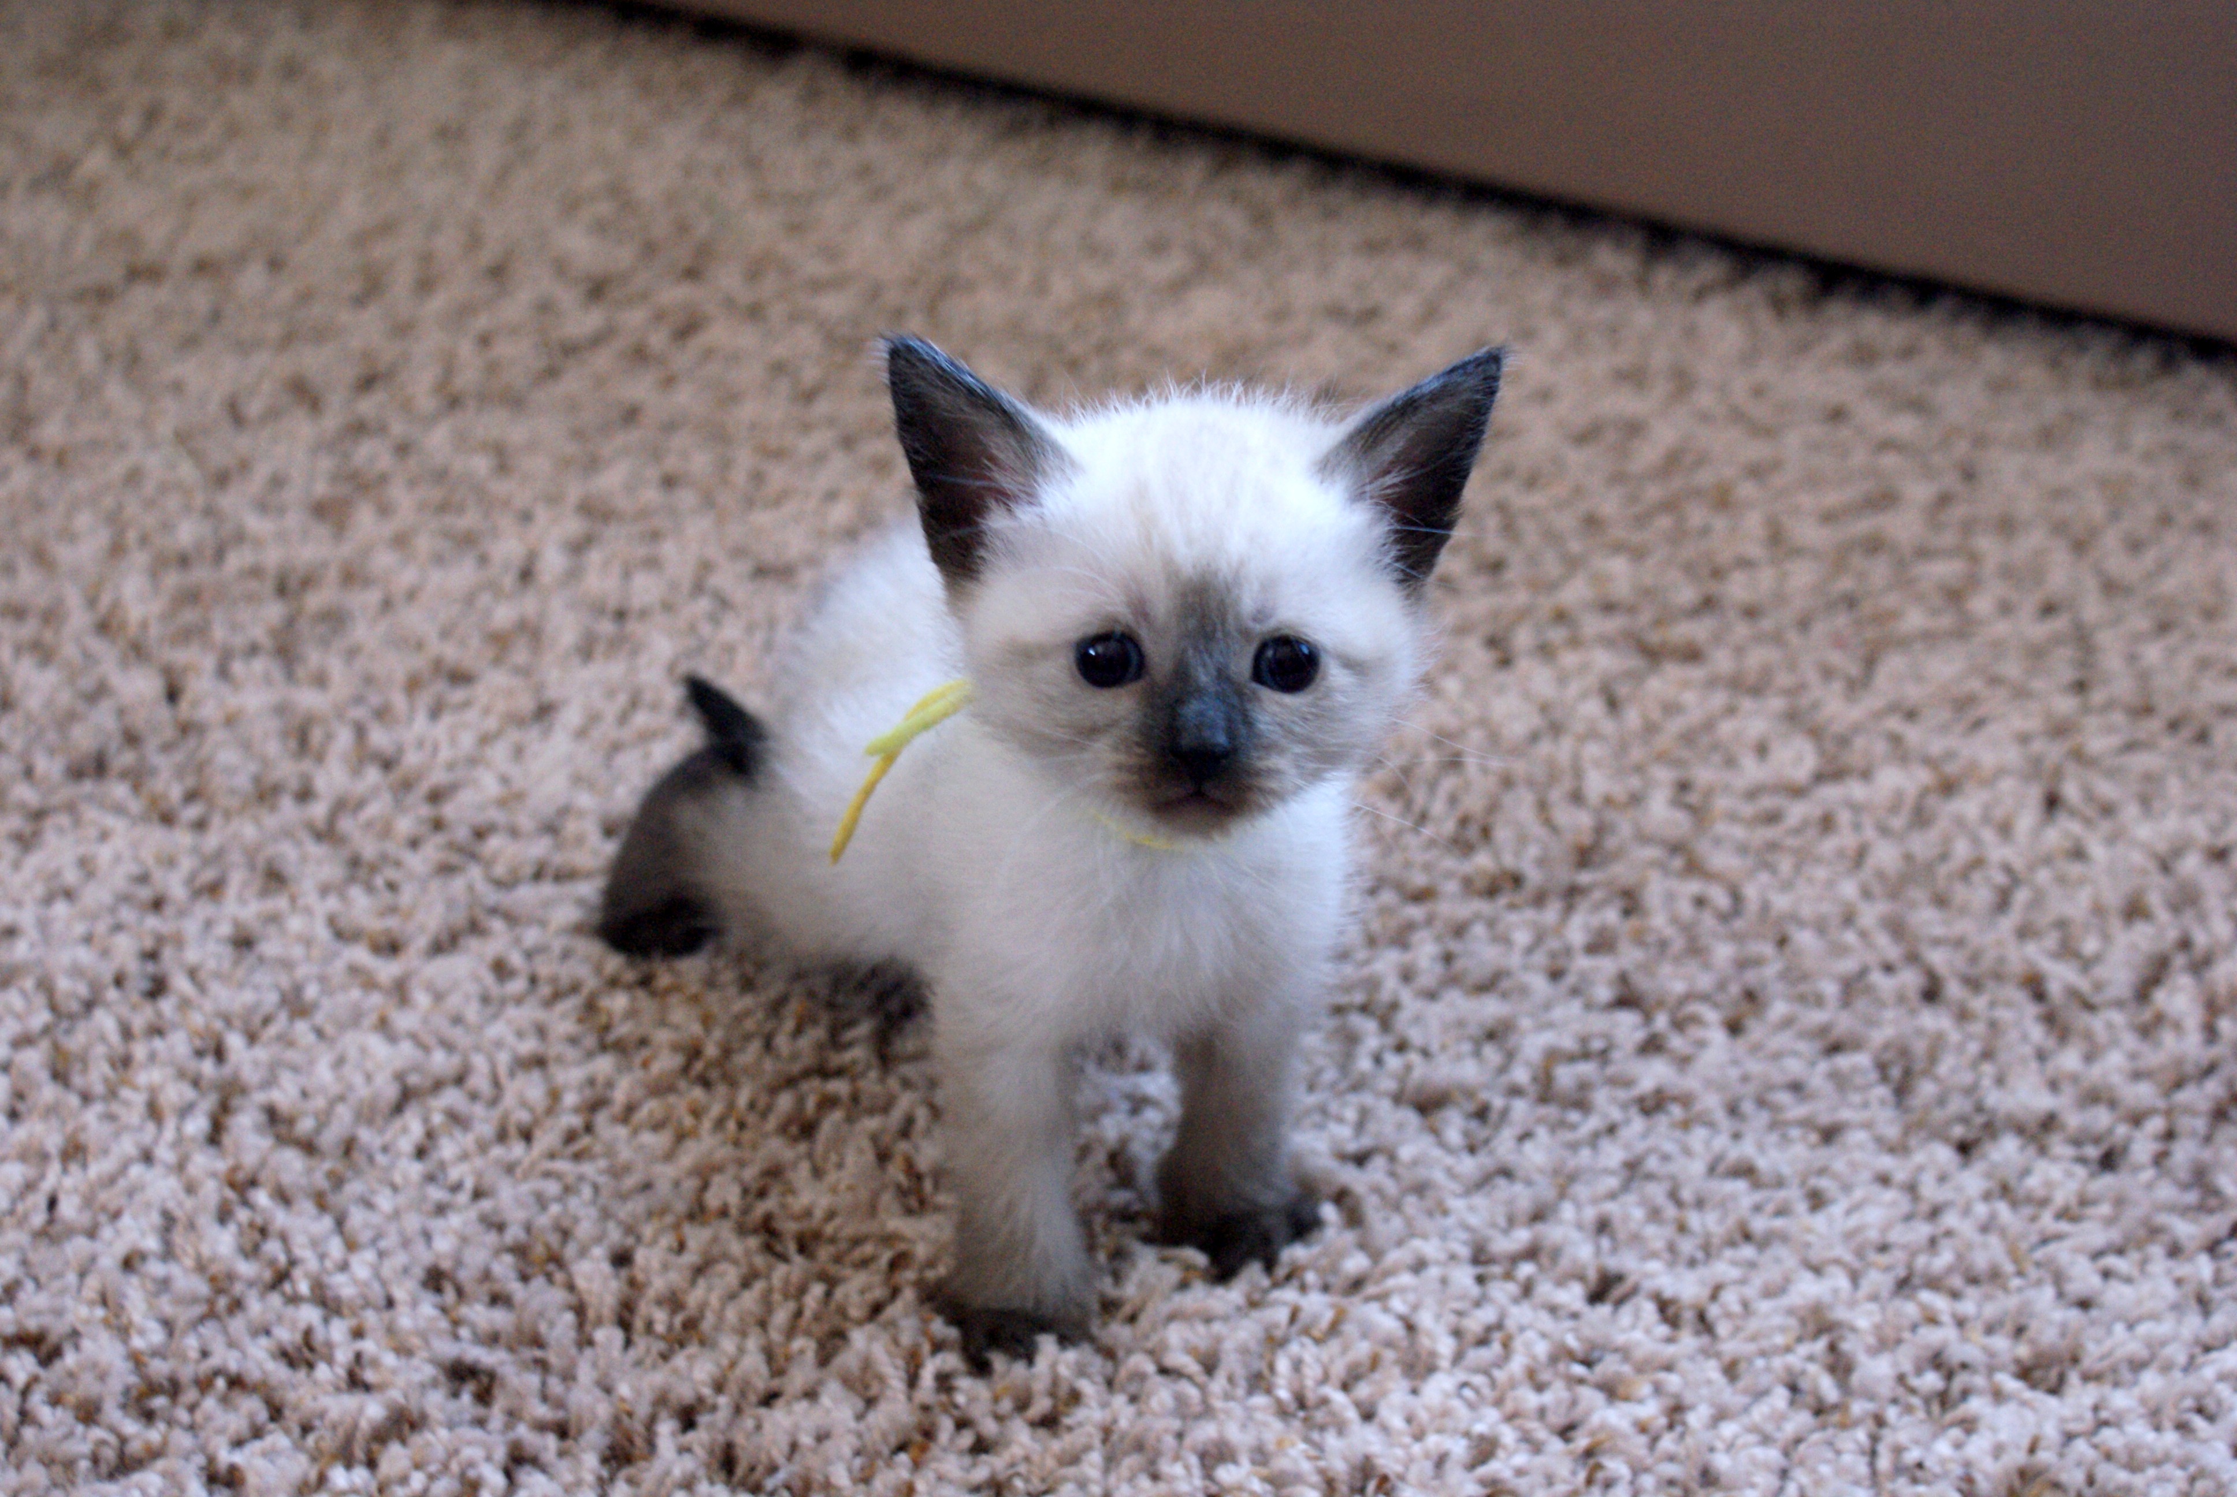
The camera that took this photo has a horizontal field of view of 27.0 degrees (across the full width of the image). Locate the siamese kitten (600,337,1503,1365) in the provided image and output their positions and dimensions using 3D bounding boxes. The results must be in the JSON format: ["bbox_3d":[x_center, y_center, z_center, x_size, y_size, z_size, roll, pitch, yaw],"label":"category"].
[{"bbox_3d":[-0.017,-0.011,0.757,0.093,0.164,0.183,-14,31,-24],"label":"siamese kitten"}]

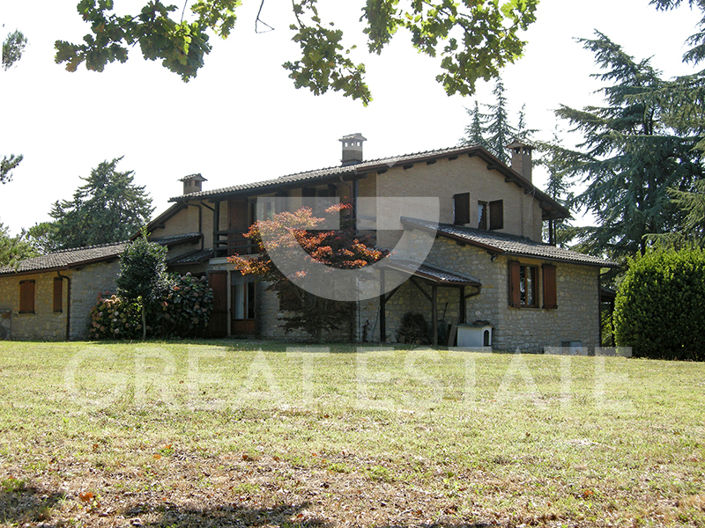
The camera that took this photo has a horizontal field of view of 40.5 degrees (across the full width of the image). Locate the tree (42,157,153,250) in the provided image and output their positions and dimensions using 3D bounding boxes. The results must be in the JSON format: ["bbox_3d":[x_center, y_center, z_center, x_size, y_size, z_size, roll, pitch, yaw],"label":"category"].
[{"bbox_3d":[-14.500,-1.050,55.000,6.700,10.400,6.500,0,-3,0],"label":"tree"}]

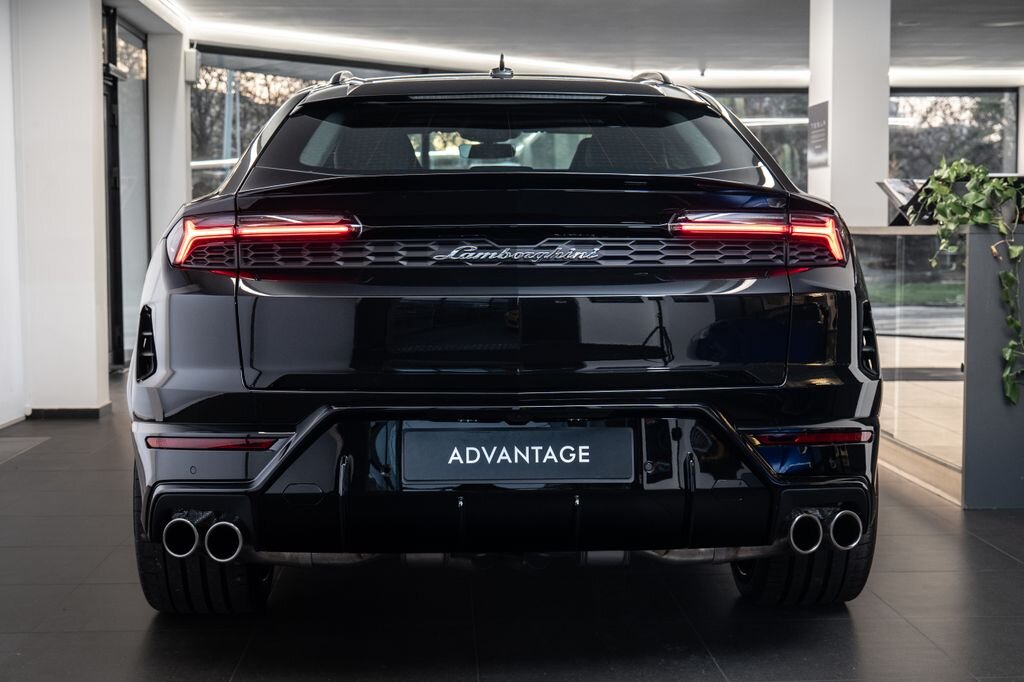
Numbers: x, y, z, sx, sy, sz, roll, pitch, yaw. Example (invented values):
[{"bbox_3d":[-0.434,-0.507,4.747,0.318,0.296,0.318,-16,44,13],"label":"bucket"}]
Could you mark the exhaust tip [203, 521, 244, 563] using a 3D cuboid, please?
[{"bbox_3d":[-0.652,0.456,3.292,0.092,0.092,0.120,0,4,2],"label":"exhaust tip"}]

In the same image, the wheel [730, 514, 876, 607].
[{"bbox_3d":[0.823,0.381,4.182,0.320,0.780,0.780,0,4,-2],"label":"wheel"}]

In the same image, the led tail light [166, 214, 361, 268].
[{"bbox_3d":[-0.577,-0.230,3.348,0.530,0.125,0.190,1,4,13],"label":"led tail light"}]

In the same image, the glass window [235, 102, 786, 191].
[{"bbox_3d":[-0.004,-0.508,3.546,1.260,0.150,0.610,0,34,-2],"label":"glass window"}]

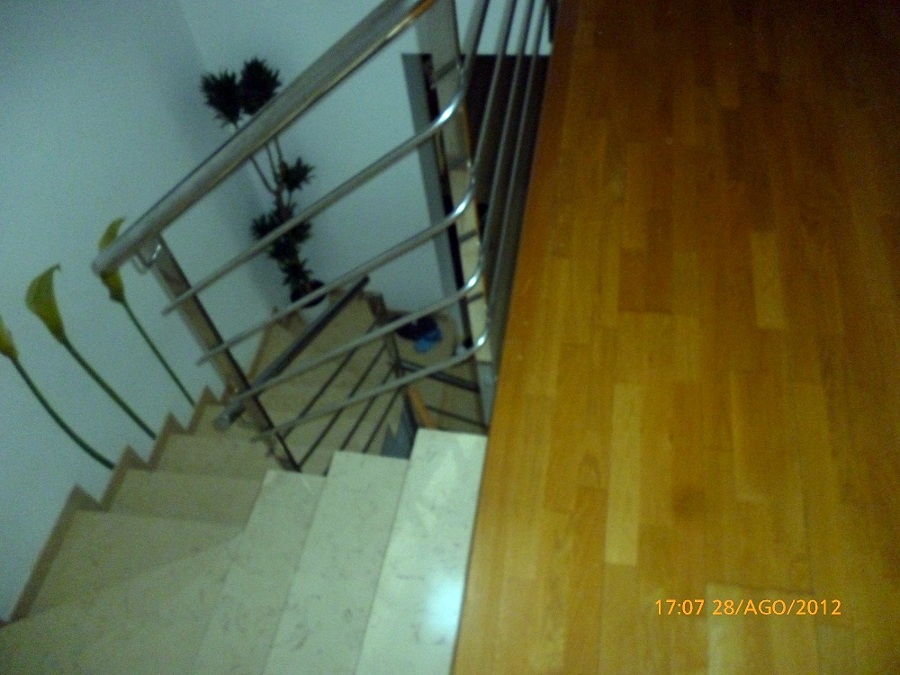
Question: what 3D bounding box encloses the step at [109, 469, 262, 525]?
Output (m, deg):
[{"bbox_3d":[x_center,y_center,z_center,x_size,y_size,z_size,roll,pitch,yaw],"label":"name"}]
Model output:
[{"bbox_3d":[-0.919,0.726,2.908,0.860,0.171,0.270,4,54,11],"label":"step"}]

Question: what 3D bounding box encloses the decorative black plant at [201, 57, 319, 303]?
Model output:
[{"bbox_3d":[-0.828,-0.655,3.783,0.423,1.692,0.378,4,54,11],"label":"decorative black plant"}]

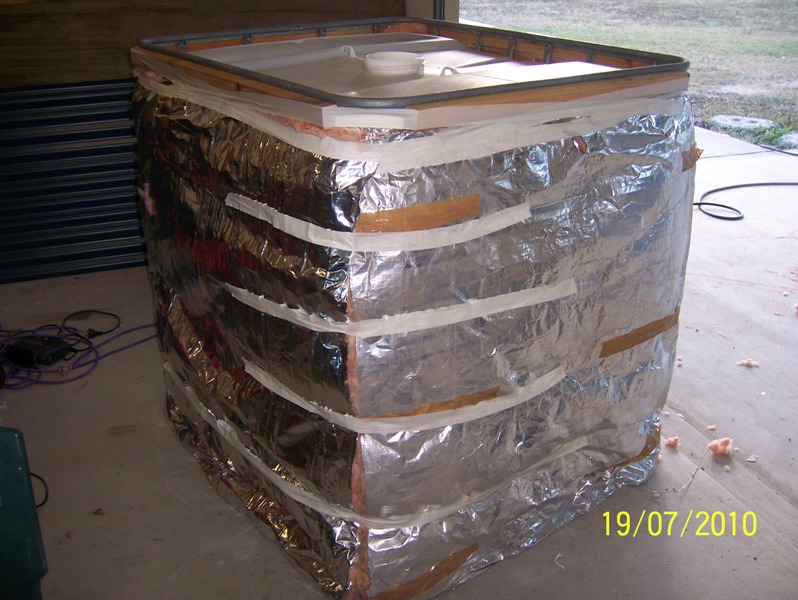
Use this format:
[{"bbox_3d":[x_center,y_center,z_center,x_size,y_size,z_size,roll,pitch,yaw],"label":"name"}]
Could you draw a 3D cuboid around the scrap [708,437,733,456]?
[{"bbox_3d":[0.979,0.448,2.530,0.070,0.052,0.063,11,26,23],"label":"scrap"}]

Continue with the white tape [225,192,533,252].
[{"bbox_3d":[-0.094,-0.158,1.702,0.680,0.055,0.250,6,25,13],"label":"white tape"}]

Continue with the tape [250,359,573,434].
[{"bbox_3d":[-0.004,0.224,1.878,0.770,0.070,0.280,2,24,5],"label":"tape"}]

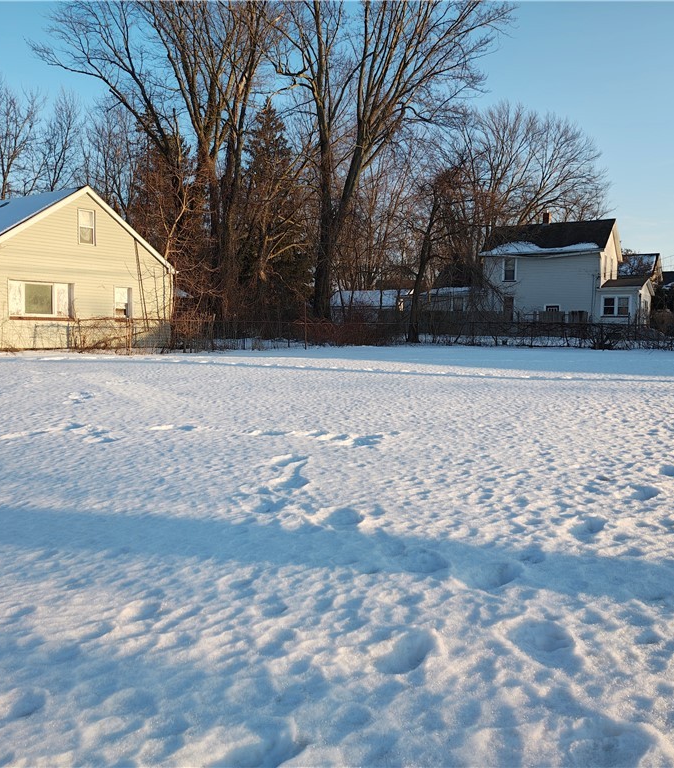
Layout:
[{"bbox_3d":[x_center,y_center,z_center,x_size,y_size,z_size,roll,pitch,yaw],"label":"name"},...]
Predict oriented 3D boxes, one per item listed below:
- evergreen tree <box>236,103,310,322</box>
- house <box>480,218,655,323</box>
[{"bbox_3d":[-4.012,-10.233,46.000,4.700,14.484,4.700,1,4,0],"label":"evergreen tree"},{"bbox_3d":[15.470,-6.963,49.425,10.564,7.806,5.600,4,5,32],"label":"house"}]

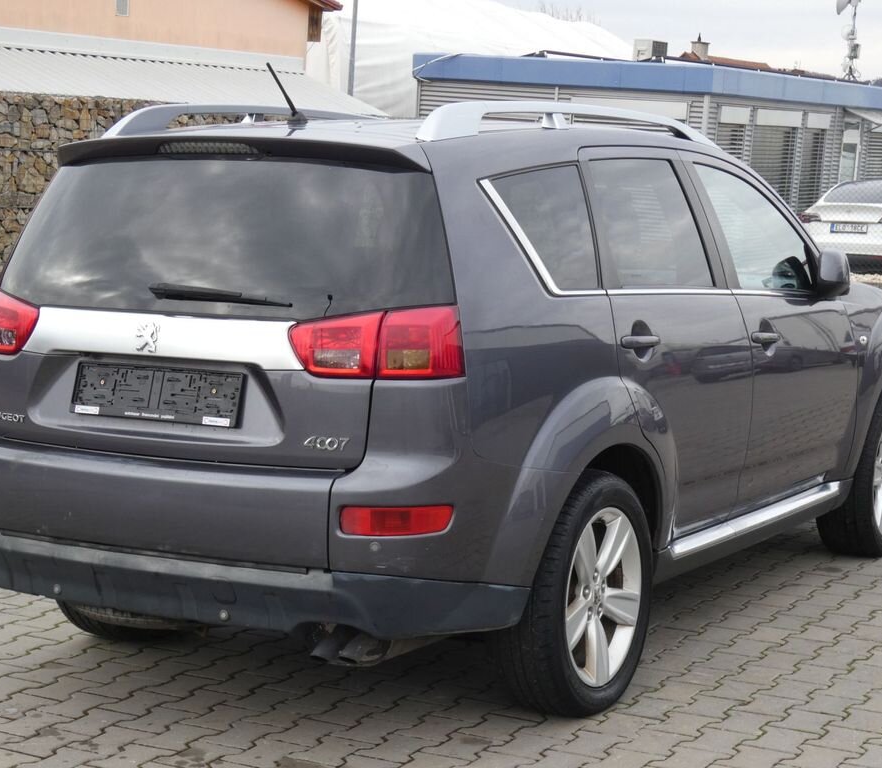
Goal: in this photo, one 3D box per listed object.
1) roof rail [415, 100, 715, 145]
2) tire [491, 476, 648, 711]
[{"bbox_3d":[0.452,-0.768,5.588,0.080,0.143,1.990,4,7,30],"label":"roof rail"},{"bbox_3d":[0.359,0.571,5.103,0.230,0.700,0.700,4,7,30],"label":"tire"}]

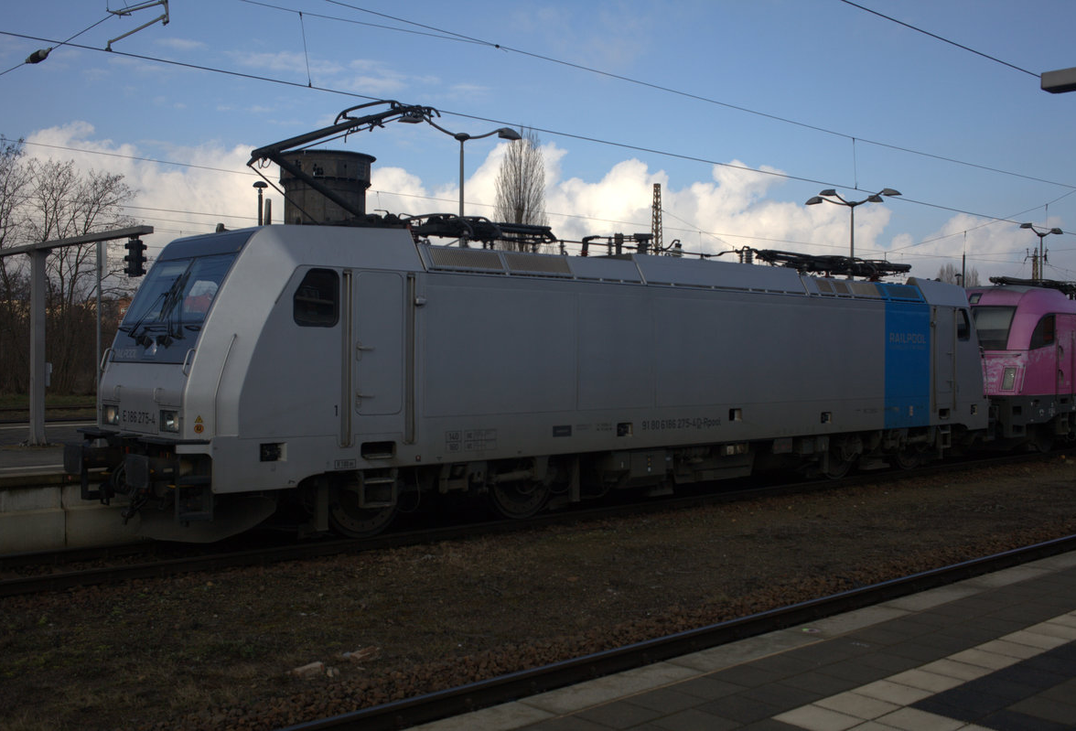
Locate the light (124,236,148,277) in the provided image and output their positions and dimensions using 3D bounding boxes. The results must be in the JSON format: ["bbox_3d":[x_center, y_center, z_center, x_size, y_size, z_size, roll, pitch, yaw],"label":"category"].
[{"bbox_3d":[-5.657,-1.517,16.700,0.270,0.540,0.210,0,1,-43],"label":"light"}]

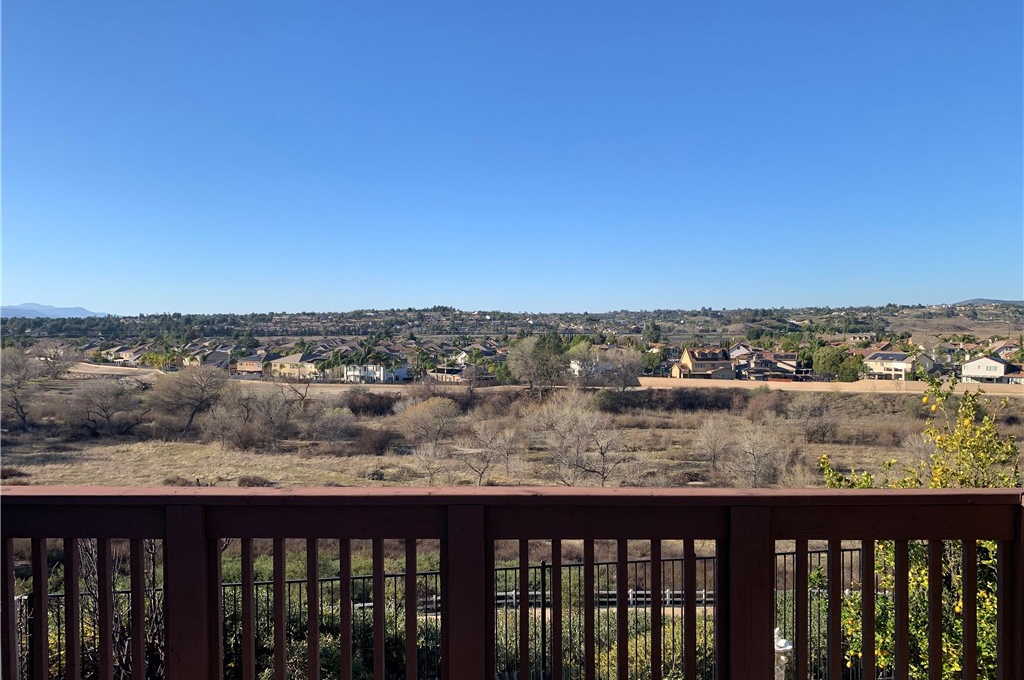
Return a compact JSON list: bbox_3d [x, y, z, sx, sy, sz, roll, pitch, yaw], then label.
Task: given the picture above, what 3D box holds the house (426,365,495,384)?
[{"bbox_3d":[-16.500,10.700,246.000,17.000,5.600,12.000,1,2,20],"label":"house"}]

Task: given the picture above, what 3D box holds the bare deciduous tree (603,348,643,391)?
[{"bbox_3d":[32.800,8.300,225.000,11.700,12.900,11.000,0,2,8],"label":"bare deciduous tree"}]

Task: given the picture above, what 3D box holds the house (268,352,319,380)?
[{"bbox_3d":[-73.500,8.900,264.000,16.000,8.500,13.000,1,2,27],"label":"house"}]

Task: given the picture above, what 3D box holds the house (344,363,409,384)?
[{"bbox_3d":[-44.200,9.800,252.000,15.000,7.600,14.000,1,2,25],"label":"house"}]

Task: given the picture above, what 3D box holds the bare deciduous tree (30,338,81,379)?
[{"bbox_3d":[-167.000,6.800,282.000,16.500,14.500,15.500,-1,2,-31],"label":"bare deciduous tree"}]

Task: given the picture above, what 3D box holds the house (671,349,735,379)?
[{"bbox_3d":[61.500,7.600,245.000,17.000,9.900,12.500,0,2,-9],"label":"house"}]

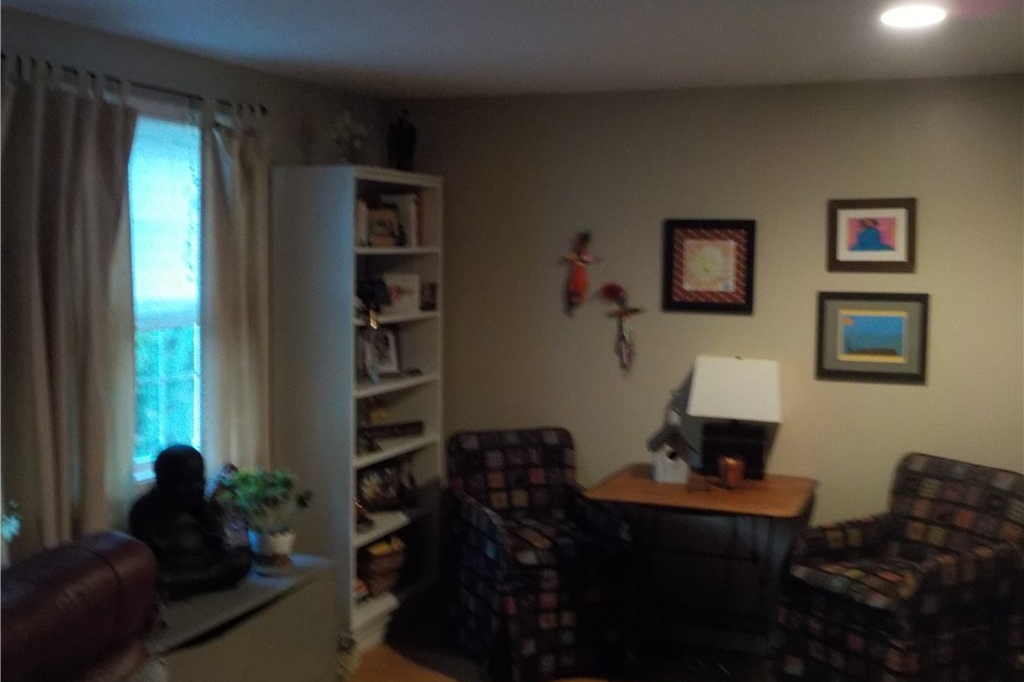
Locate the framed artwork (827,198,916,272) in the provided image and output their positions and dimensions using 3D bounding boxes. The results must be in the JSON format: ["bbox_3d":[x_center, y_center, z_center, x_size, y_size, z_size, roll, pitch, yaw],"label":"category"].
[{"bbox_3d":[1.518,-0.450,4.745,0.360,0.305,0.025,3,5,23],"label":"framed artwork"}]

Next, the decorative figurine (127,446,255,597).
[{"bbox_3d":[-1.093,0.614,3.806,0.380,0.473,0.275,-3,6,-41],"label":"decorative figurine"}]

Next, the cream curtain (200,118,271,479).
[{"bbox_3d":[-1.024,0.009,4.145,0.099,1.716,0.357,3,5,21],"label":"cream curtain"}]

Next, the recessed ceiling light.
[{"bbox_3d":[1.223,-0.990,3.425,0.180,0.030,0.180,3,5,23],"label":"recessed ceiling light"}]

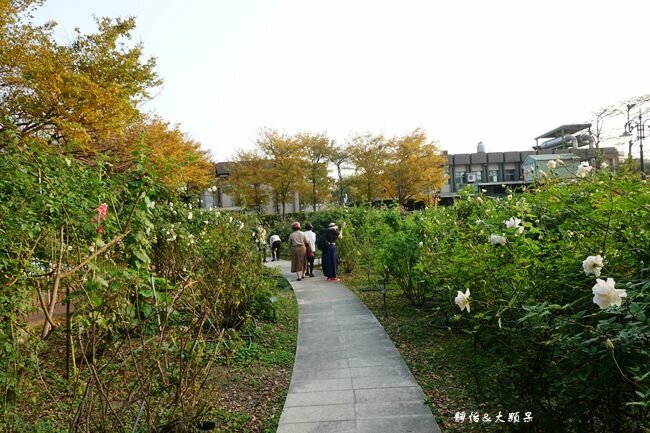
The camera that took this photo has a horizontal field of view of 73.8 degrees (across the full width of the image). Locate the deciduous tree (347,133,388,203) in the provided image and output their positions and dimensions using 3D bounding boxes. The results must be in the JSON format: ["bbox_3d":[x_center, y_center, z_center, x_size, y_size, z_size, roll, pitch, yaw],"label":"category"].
[{"bbox_3d":[2.943,-1.931,30.000,3.000,7.770,3.000,0,-1,0],"label":"deciduous tree"}]

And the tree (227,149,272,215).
[{"bbox_3d":[-4.880,-1.234,28.000,3.000,6.320,3.000,0,-1,0],"label":"tree"}]

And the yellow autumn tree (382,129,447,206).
[{"bbox_3d":[5.992,-1.975,29.000,4.300,7.830,4.300,0,-1,0],"label":"yellow autumn tree"}]

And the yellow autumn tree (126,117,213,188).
[{"bbox_3d":[-7.318,-1.400,20.000,4.300,6.430,4.300,0,-1,0],"label":"yellow autumn tree"}]

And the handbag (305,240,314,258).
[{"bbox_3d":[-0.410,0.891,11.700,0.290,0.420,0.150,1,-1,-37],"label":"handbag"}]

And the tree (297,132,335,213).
[{"bbox_3d":[-0.636,-1.841,29.000,2.800,7.560,2.800,0,-1,0],"label":"tree"}]

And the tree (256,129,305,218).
[{"bbox_3d":[-2.825,-1.833,27.500,3.100,7.510,3.100,0,-1,0],"label":"tree"}]

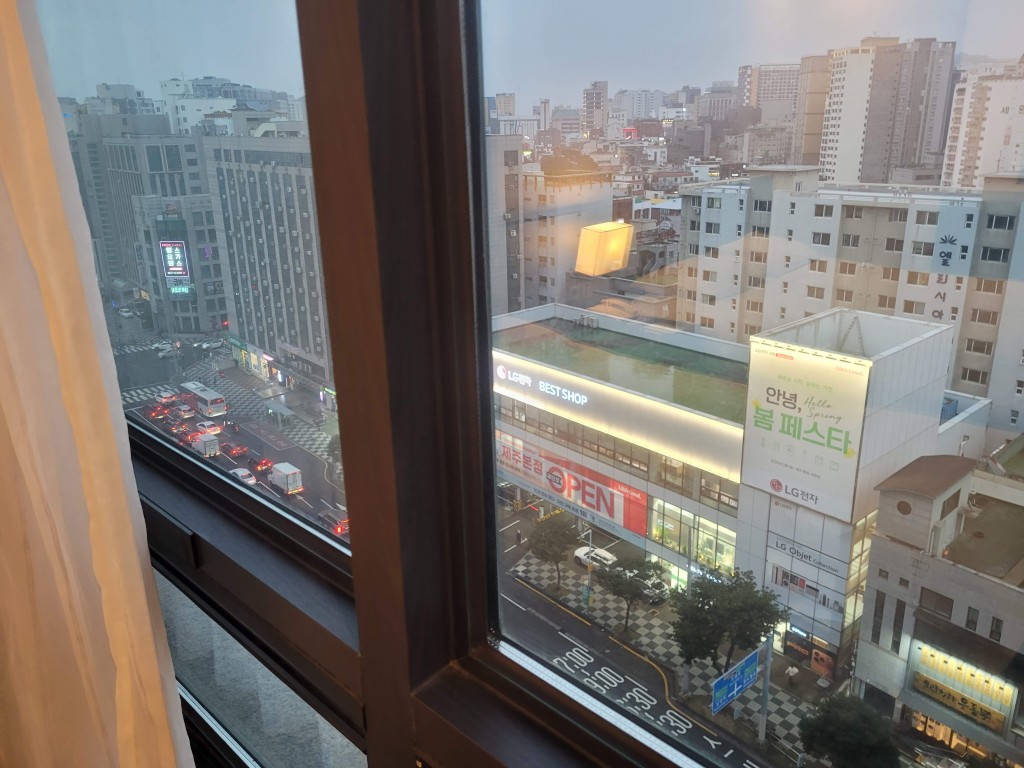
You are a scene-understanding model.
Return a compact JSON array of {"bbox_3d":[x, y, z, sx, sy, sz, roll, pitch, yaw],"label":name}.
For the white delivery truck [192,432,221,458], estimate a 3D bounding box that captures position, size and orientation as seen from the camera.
[{"bbox_3d":[-40.271,7.958,101.300,1.740,2.550,5.100,-18,24,-37],"label":"white delivery truck"}]

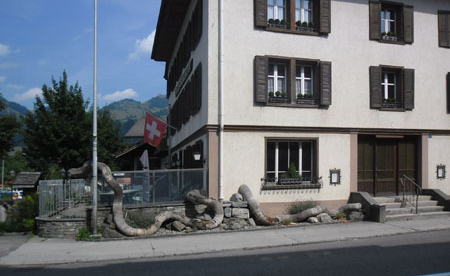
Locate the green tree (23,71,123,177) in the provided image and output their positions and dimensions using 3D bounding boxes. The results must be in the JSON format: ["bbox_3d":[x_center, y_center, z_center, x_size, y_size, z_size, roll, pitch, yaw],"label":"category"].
[{"bbox_3d":[-9.553,-0.532,22.000,5.600,7.000,5.400,1,-4,-24],"label":"green tree"}]

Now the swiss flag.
[{"bbox_3d":[-3.340,-0.411,17.000,1.100,1.650,0.300,0,-4,-15],"label":"swiss flag"}]

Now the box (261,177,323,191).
[{"bbox_3d":[2.159,1.509,11.400,2.150,0.450,0.300,0,-4,-15],"label":"box"}]

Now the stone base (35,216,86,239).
[{"bbox_3d":[-4.376,2.422,9.400,1.600,0.470,0.450,-2,-4,21],"label":"stone base"}]

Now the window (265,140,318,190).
[{"bbox_3d":[2.206,0.813,11.650,1.920,1.530,0.250,0,-4,-15],"label":"window"}]

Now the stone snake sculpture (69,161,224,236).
[{"bbox_3d":[-2.171,1.635,9.650,4.050,1.920,1.000,0,-4,-15],"label":"stone snake sculpture"}]

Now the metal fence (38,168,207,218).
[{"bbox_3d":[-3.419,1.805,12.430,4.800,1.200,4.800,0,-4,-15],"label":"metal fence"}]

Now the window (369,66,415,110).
[{"bbox_3d":[6.092,-1.811,12.850,1.880,1.600,0.220,0,-4,-15],"label":"window"}]

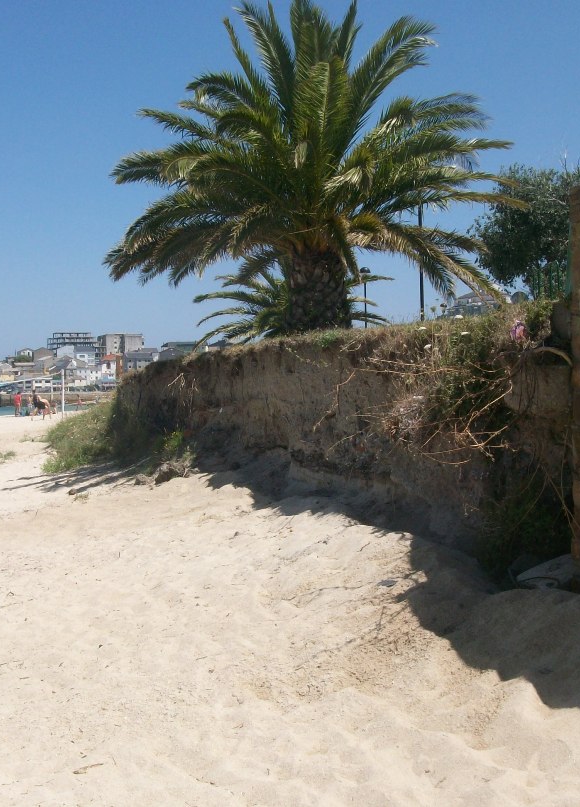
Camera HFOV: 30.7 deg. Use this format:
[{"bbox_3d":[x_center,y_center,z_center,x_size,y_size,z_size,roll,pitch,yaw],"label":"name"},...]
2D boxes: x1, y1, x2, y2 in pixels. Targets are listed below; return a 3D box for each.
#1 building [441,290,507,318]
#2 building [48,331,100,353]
[{"bbox_3d":[47.133,-24.525,270.000,16.500,8.690,12.000,0,1,21],"label":"building"},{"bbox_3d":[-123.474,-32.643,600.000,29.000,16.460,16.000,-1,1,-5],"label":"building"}]

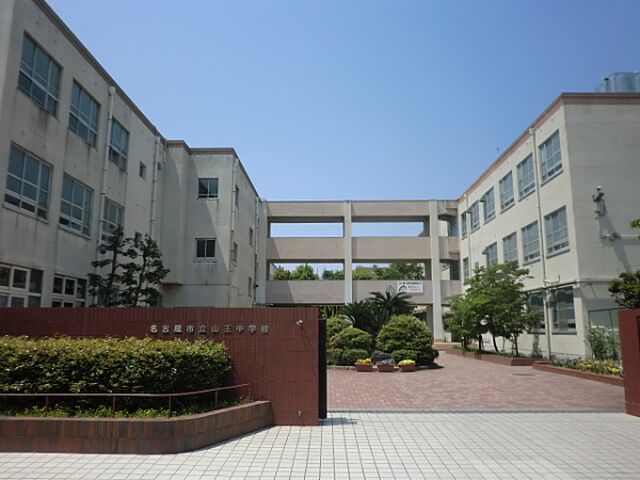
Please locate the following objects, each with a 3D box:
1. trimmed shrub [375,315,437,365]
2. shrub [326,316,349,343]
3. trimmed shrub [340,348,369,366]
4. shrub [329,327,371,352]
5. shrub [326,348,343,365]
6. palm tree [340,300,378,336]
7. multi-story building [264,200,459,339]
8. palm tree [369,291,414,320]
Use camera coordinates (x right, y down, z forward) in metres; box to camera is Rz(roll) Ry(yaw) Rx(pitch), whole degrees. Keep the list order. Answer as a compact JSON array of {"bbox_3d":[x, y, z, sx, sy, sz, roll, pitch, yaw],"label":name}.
[{"bbox_3d":[4.029,4.530,22.066,2.850,2.240,2.800,0,-11,1],"label":"trimmed shrub"},{"bbox_3d":[0.737,4.967,24.392,1.630,2.190,1.600,0,-11,1],"label":"shrub"},{"bbox_3d":[1.521,5.122,21.090,1.250,0.710,1.200,0,-11,1],"label":"trimmed shrub"},{"bbox_3d":[1.407,4.815,22.168,1.850,1.670,1.900,0,-11,1],"label":"shrub"},{"bbox_3d":[0.567,5.115,21.009,0.830,0.690,0.900,0,-11,1],"label":"shrub"},{"bbox_3d":[1.928,4.453,23.651,2.030,2.930,2.100,0,-11,1],"label":"palm tree"},{"bbox_3d":[3.334,2.582,38.786,15.530,11.130,2.900,0,-11,1],"label":"multi-story building"},{"bbox_3d":[3.603,4.263,24.059,2.410,3.460,2.400,0,-11,1],"label":"palm tree"}]

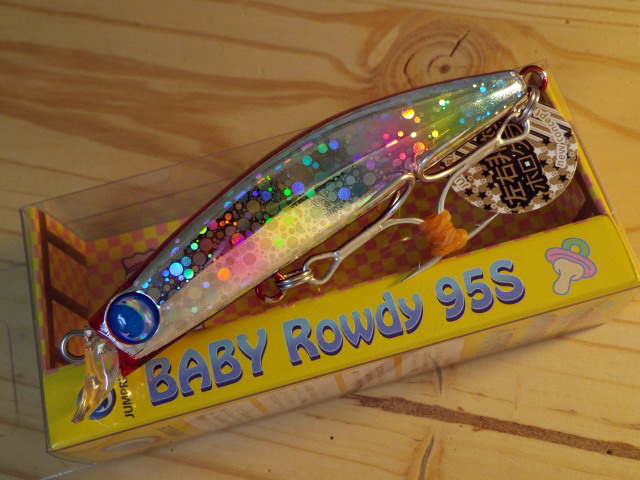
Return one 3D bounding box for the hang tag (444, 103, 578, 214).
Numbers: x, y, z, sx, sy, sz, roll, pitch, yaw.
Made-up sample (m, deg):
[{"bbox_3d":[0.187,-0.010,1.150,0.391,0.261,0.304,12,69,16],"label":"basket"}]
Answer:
[{"bbox_3d":[0.037,-0.016,0.136,0.026,0.001,0.026,-17,68,1],"label":"hang tag"}]

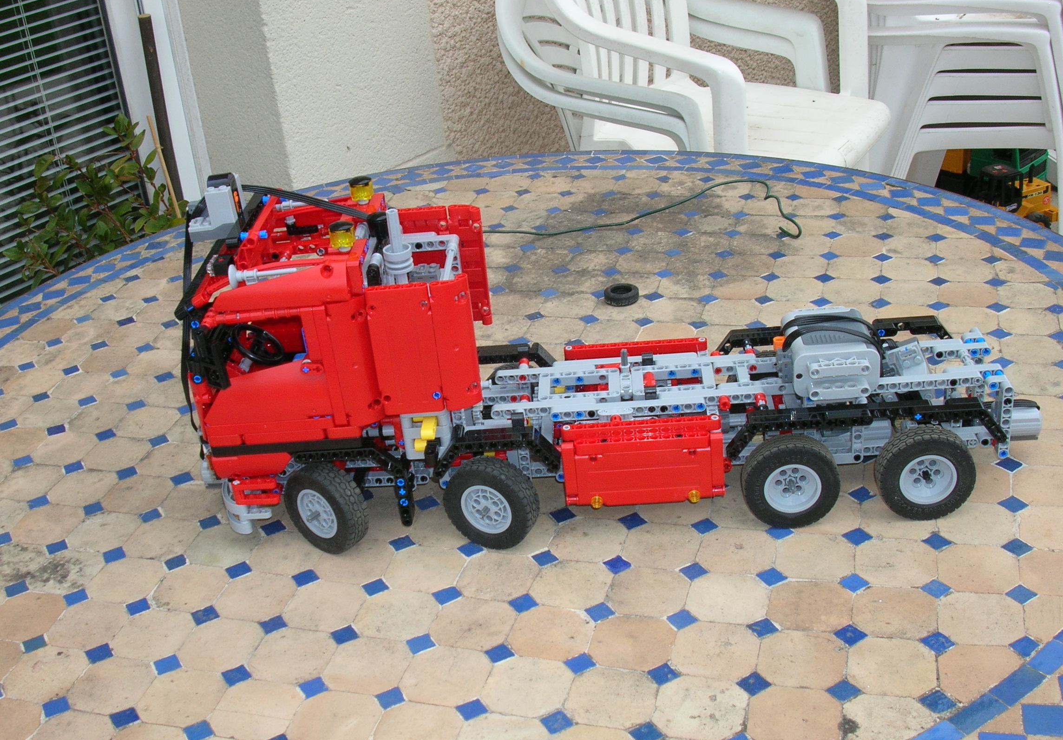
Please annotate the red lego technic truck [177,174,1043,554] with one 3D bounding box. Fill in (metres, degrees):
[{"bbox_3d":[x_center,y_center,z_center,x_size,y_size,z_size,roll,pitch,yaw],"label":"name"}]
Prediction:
[{"bbox_3d":[0.050,-0.033,0.861,0.574,0.250,0.164,-4,28,5],"label":"red lego technic truck"}]

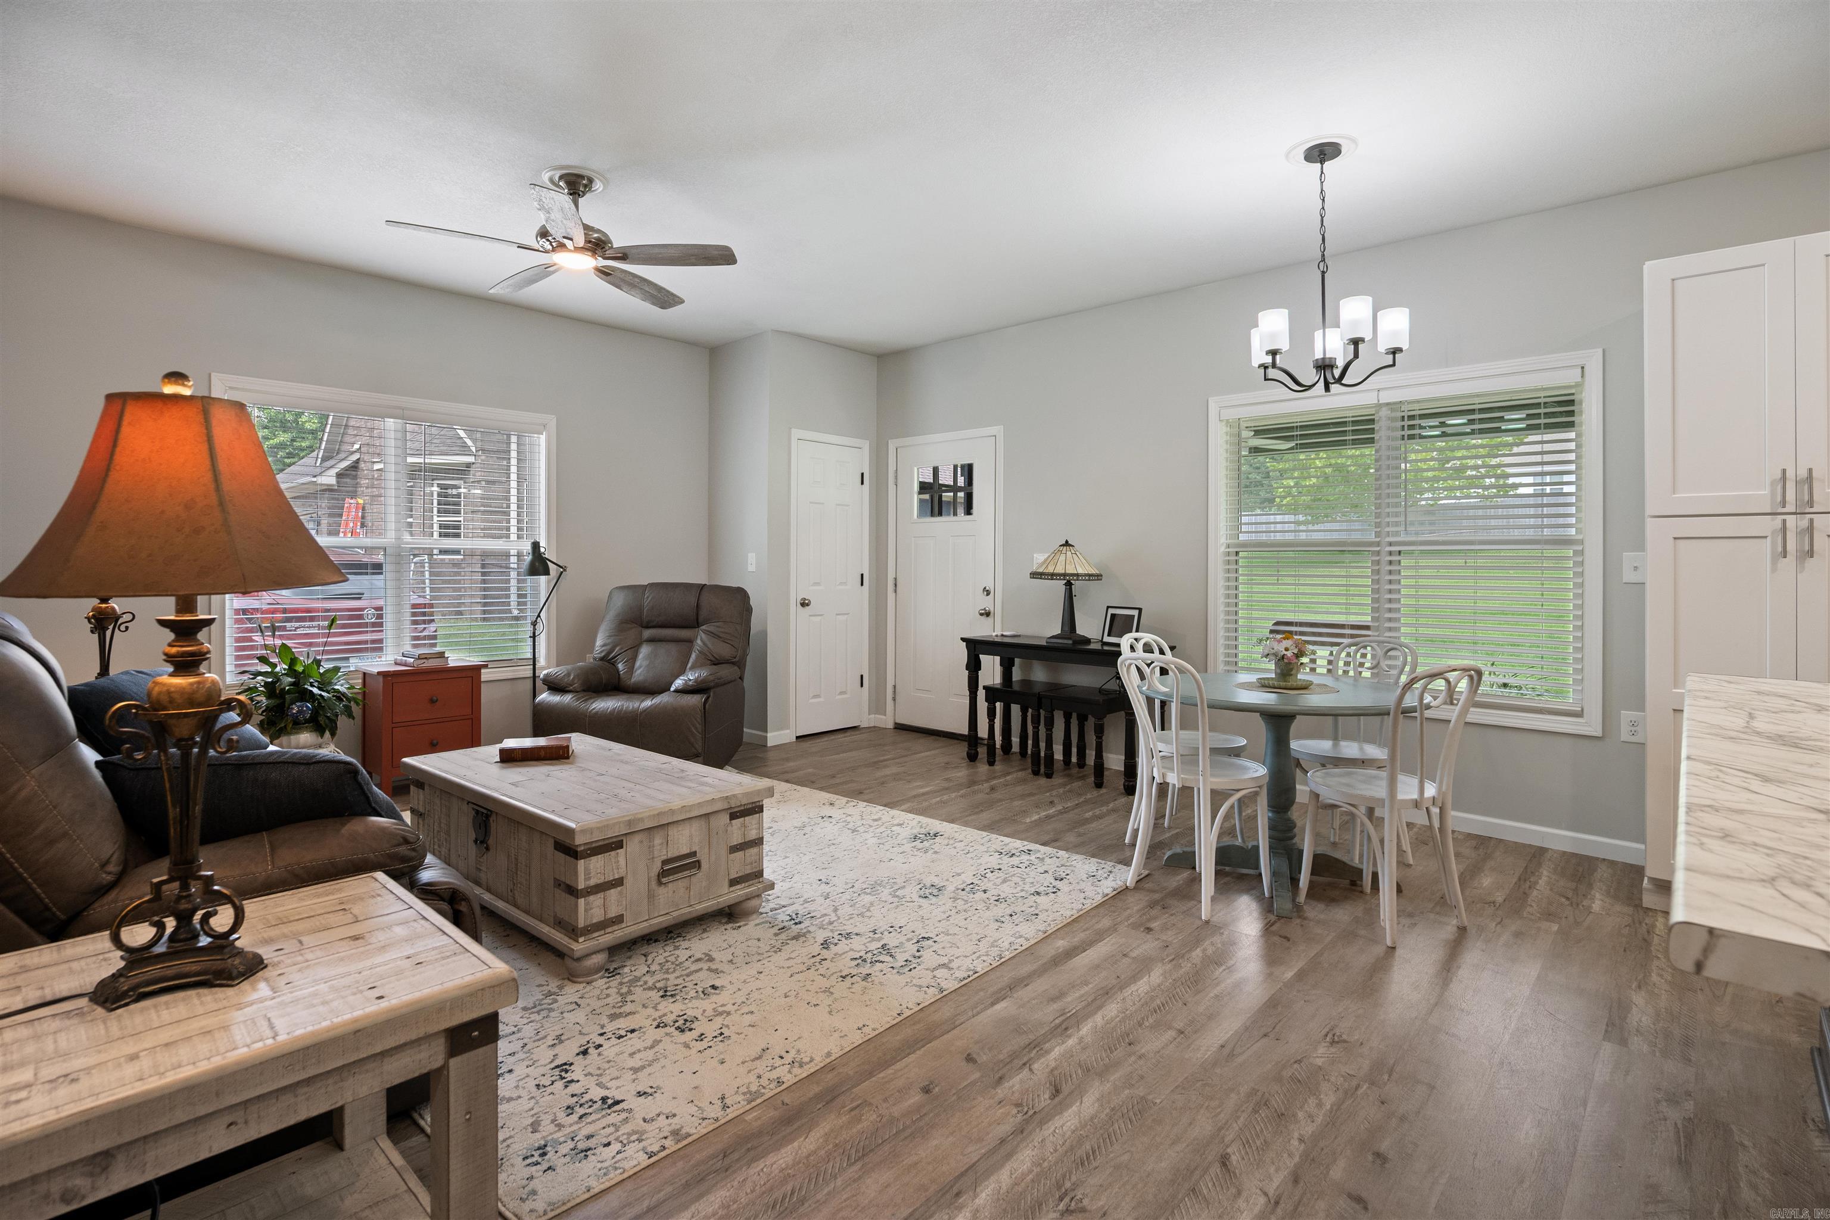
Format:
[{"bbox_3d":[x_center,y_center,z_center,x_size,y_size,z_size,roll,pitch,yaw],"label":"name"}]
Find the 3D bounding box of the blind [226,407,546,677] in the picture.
[{"bbox_3d":[-2.790,-0.362,4.451,0.080,1.410,1.500,2,4,41],"label":"blind"}]

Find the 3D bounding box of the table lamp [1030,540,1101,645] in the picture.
[{"bbox_3d":[0.893,-0.102,4.766,0.430,0.610,0.430,0,3,0],"label":"table lamp"}]

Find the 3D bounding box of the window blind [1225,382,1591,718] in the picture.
[{"bbox_3d":[2.242,-0.334,3.940,1.530,1.450,0.080,2,4,41],"label":"window blind"}]

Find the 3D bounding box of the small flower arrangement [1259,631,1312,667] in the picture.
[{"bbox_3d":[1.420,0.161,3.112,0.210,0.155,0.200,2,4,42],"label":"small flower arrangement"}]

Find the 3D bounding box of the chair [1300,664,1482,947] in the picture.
[{"bbox_3d":[1.615,0.628,2.837,0.410,0.890,0.460,-1,3,-26],"label":"chair"}]

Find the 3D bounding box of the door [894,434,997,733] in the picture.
[{"bbox_3d":[0.201,-0.156,5.744,0.900,2.050,0.060,2,4,41],"label":"door"}]

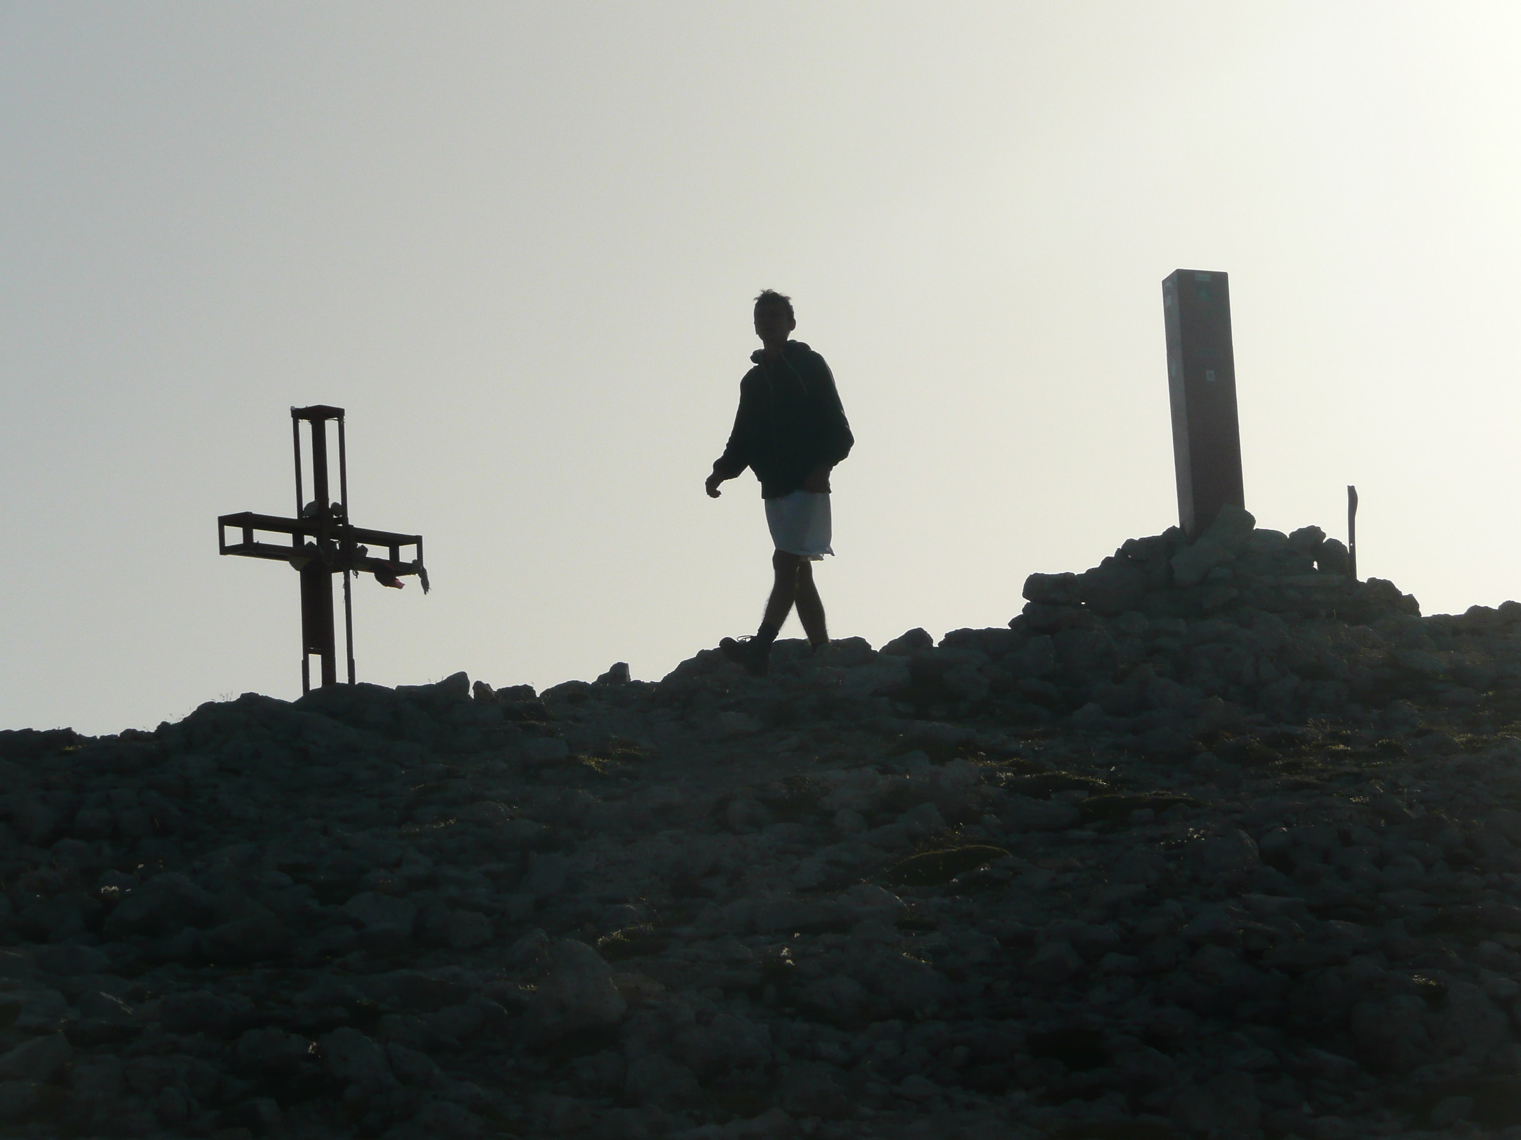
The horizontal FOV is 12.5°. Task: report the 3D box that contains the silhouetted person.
[{"bbox_3d":[0.082,-0.385,31.000,0.580,1.770,0.600,-11,-13,34],"label":"silhouetted person"}]

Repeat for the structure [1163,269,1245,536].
[{"bbox_3d":[2.046,-0.748,32.000,0.250,1.250,0.220,0,-11,-16],"label":"structure"}]

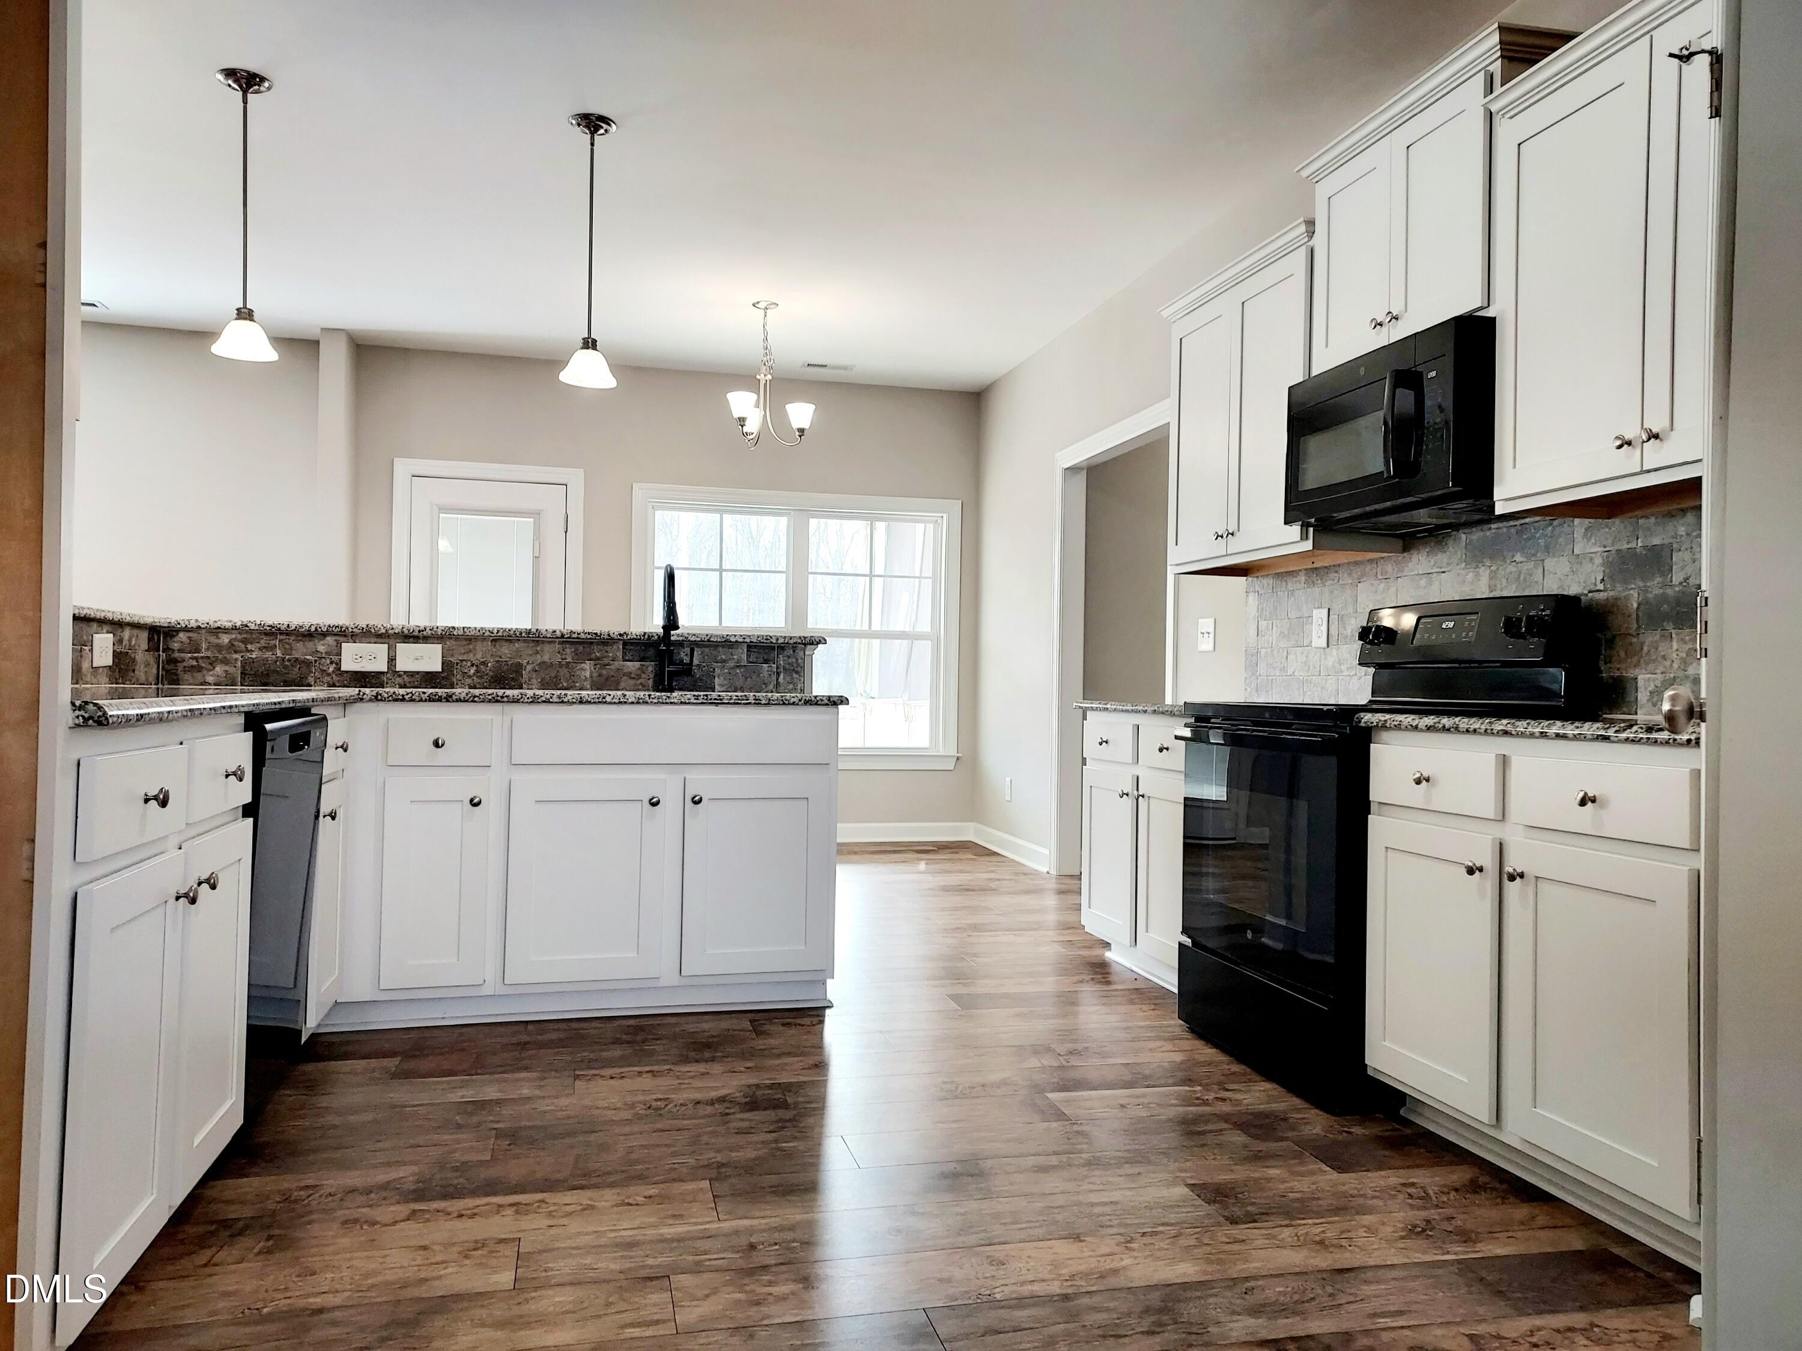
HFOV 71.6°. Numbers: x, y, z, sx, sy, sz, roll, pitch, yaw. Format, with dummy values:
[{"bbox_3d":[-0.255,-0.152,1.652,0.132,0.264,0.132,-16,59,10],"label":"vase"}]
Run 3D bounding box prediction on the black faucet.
[{"bbox_3d":[-0.703,-0.147,3.896,0.122,0.406,0.220,1,0,-14],"label":"black faucet"}]

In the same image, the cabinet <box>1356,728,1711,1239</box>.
[{"bbox_3d":[1.468,0.559,2.479,0.635,0.875,0.910,1,0,-14],"label":"cabinet"}]

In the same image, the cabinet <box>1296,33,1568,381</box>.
[{"bbox_3d":[1.438,-1.173,3.341,0.340,0.655,0.840,1,0,-14],"label":"cabinet"}]

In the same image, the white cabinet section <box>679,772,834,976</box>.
[{"bbox_3d":[-0.442,0.550,3.634,0.421,0.546,0.495,1,-1,-14],"label":"white cabinet section"}]

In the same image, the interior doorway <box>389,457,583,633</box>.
[{"bbox_3d":[-2.314,-0.110,6.986,1.008,2.141,0.080,1,0,-14],"label":"interior doorway"}]

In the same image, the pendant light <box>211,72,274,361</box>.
[{"bbox_3d":[-1.985,-1.381,3.777,0.183,0.857,0.183,1,0,-14],"label":"pendant light"}]

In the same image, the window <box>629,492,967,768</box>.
[{"bbox_3d":[-0.592,-0.262,7.429,2.000,1.647,0.090,1,0,-14],"label":"window"}]

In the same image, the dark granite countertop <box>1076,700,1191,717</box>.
[{"bbox_3d":[1.047,0.113,4.088,0.635,0.034,0.940,1,0,-14],"label":"dark granite countertop"}]

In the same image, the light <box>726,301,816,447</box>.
[{"bbox_3d":[-0.647,-1.419,5.911,0.440,0.675,0.440,1,0,-14],"label":"light"}]

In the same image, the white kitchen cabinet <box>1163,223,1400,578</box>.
[{"bbox_3d":[1.207,-0.837,4.108,0.350,0.949,0.950,1,0,-14],"label":"white kitchen cabinet"}]

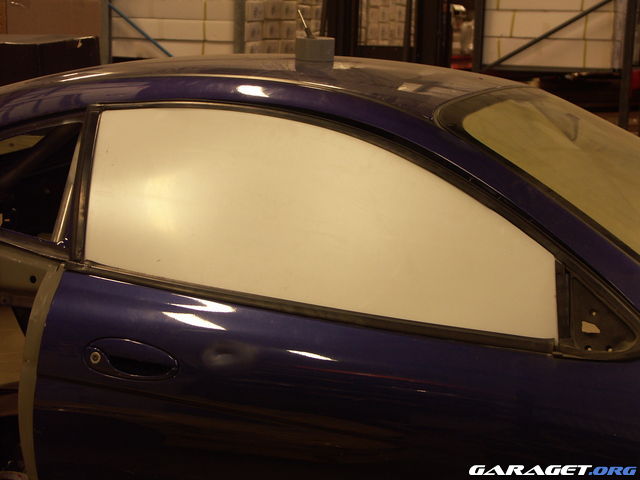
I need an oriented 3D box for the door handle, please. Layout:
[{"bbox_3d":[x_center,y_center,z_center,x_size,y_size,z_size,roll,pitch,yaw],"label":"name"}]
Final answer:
[{"bbox_3d":[-0.349,0.220,2.840,0.197,0.074,0.040,6,14,19],"label":"door handle"}]

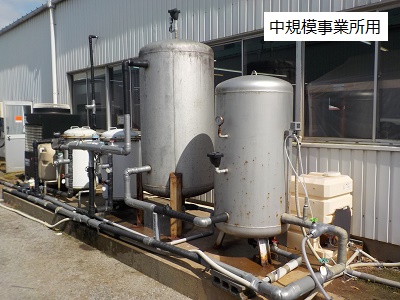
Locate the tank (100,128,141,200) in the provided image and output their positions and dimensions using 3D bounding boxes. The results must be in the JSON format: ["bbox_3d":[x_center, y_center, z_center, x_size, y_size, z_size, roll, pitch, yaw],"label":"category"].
[{"bbox_3d":[-1.506,0.258,6.609,0.758,1.343,0.758,0,5,0],"label":"tank"}]

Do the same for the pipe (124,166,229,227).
[{"bbox_3d":[-0.336,0.508,4.231,0.430,0.512,1.568,-5,7,-44],"label":"pipe"}]

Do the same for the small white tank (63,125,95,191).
[{"bbox_3d":[-2.633,0.171,7.652,0.779,1.343,0.779,-5,7,-44],"label":"small white tank"}]

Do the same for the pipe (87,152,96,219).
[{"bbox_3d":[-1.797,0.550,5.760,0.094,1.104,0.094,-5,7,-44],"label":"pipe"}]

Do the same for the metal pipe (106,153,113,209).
[{"bbox_3d":[-1.584,0.548,6.160,0.090,1.012,0.090,-5,7,-44],"label":"metal pipe"}]

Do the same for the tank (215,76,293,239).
[{"bbox_3d":[0.621,0.116,4.110,0.892,1.978,0.892,0,5,0],"label":"tank"}]

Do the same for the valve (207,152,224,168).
[{"bbox_3d":[0.166,0.108,3.668,0.179,0.164,0.179,-5,7,-44],"label":"valve"}]

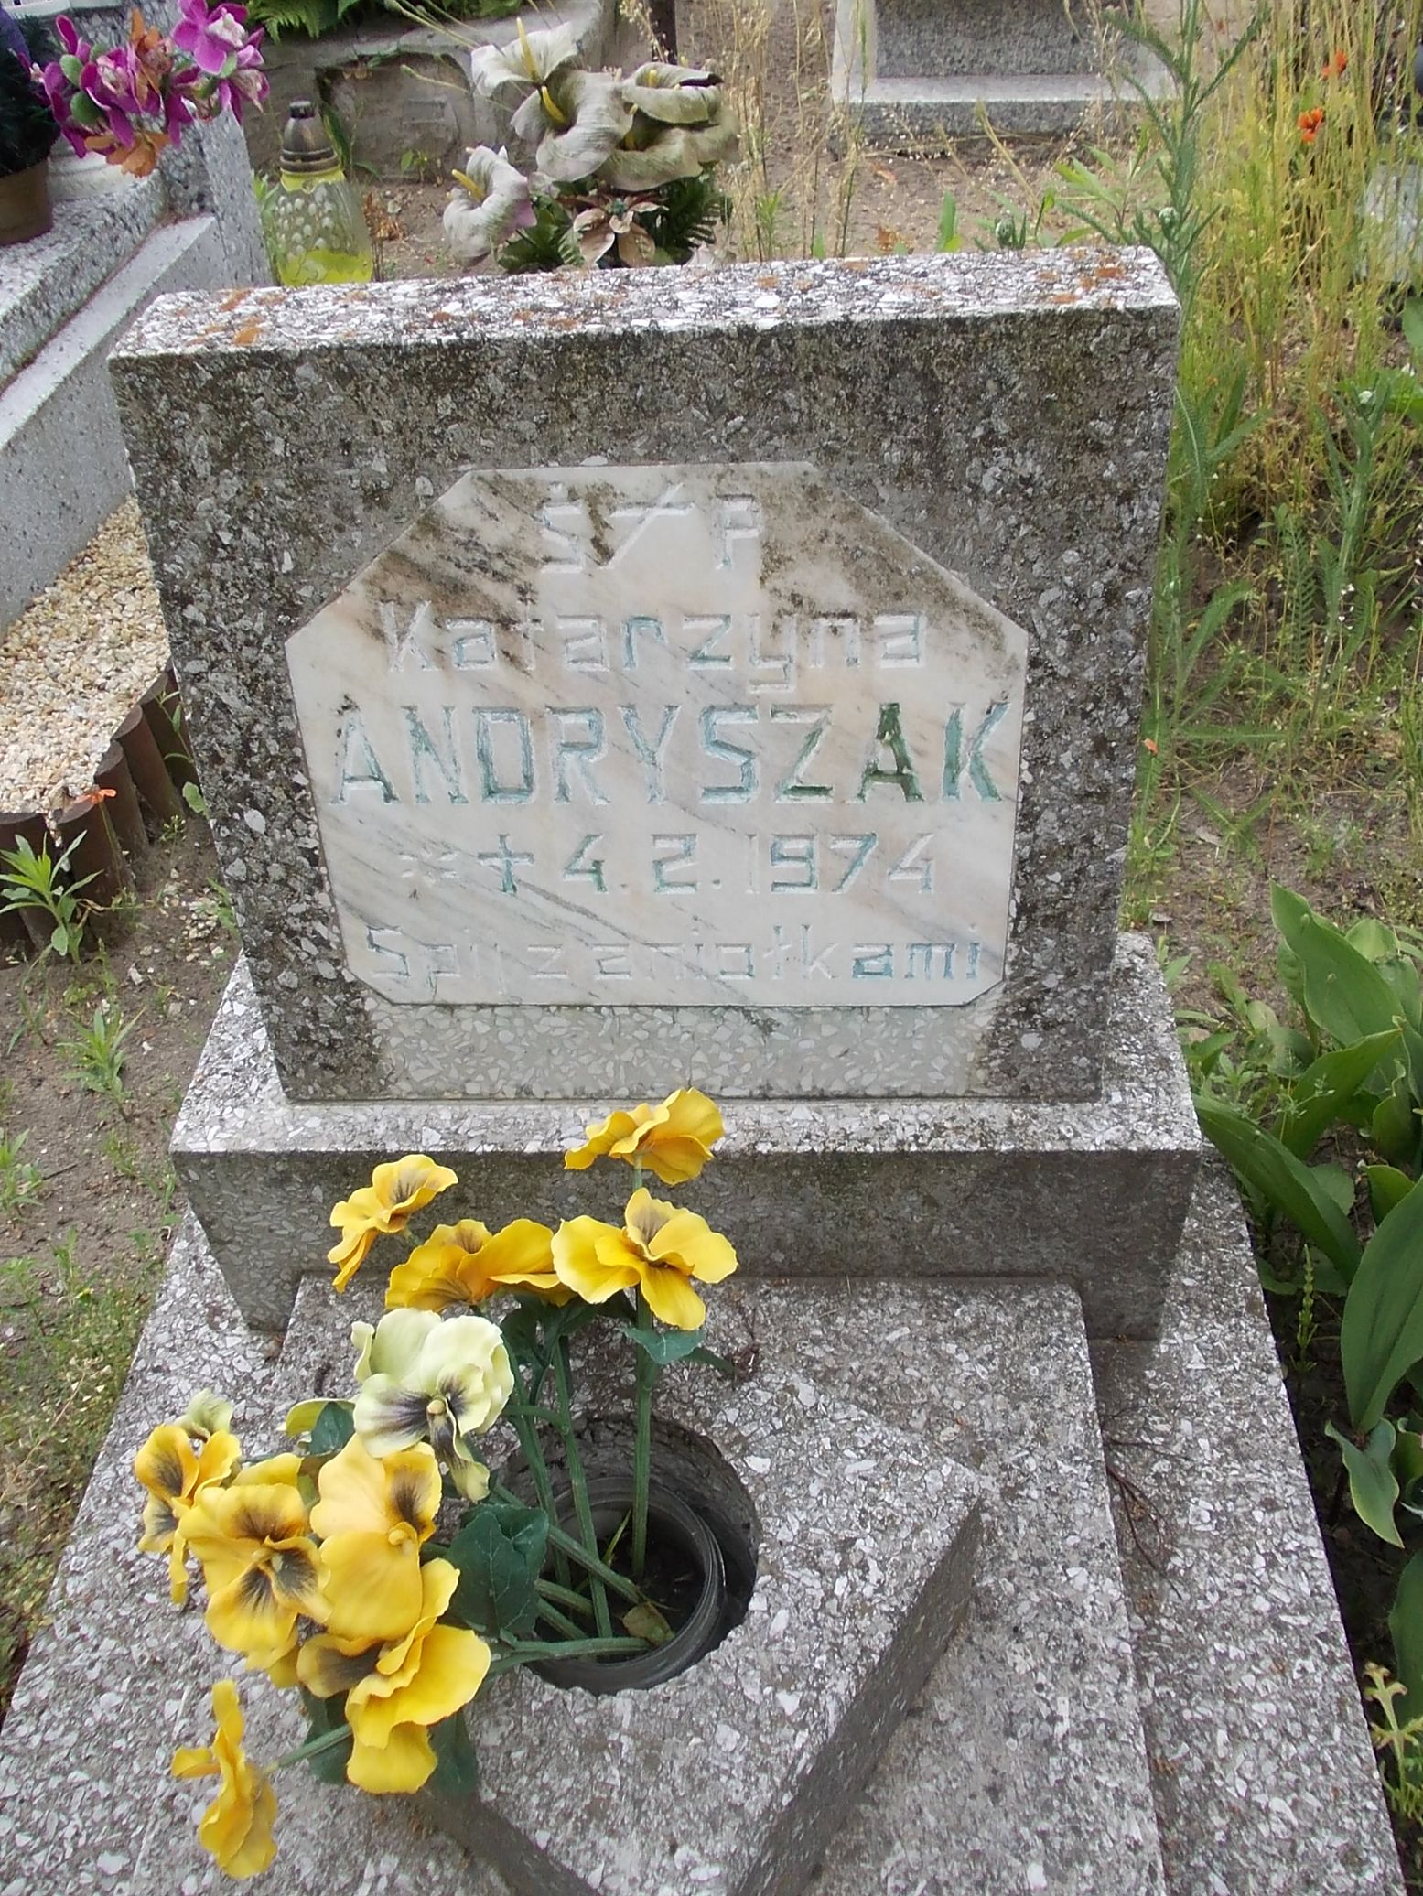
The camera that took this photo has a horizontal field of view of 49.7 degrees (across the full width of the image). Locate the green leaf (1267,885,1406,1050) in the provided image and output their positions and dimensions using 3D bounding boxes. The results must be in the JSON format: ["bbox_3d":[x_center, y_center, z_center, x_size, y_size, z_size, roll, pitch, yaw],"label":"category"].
[{"bbox_3d":[0.446,0.017,1.090,0.145,0.040,0.060,41,72,20],"label":"green leaf"}]

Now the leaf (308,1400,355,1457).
[{"bbox_3d":[-0.200,0.254,0.810,0.032,0.018,0.034,-5,60,-3],"label":"leaf"}]

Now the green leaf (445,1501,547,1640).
[{"bbox_3d":[-0.111,0.322,0.795,0.050,0.025,0.068,0,65,-6],"label":"green leaf"}]

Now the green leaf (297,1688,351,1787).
[{"bbox_3d":[-0.191,0.397,0.775,0.038,0.020,0.050,-2,60,-8],"label":"green leaf"}]

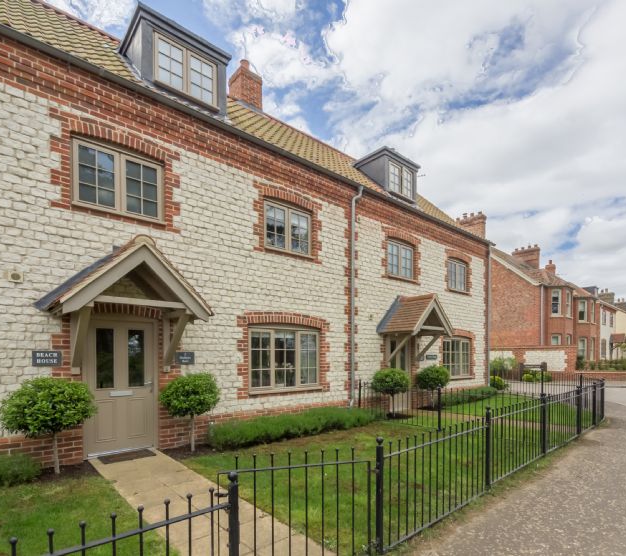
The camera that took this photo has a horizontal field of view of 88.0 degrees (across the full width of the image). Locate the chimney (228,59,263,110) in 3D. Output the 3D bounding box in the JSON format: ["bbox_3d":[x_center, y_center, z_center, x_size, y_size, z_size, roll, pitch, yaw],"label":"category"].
[{"bbox_3d":[-2.354,-6.679,11.310,0.780,1.750,0.850,5,-8,-37],"label":"chimney"}]

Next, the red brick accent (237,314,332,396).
[{"bbox_3d":[-0.513,1.639,6.770,2.200,1.700,0.150,5,-8,-37],"label":"red brick accent"}]

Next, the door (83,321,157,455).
[{"bbox_3d":[-2.923,1.663,4.970,1.000,2.100,0.120,5,-8,-37],"label":"door"}]

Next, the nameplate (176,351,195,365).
[{"bbox_3d":[-2.147,1.343,5.446,0.310,0.210,0.030,5,-8,-37],"label":"nameplate"}]

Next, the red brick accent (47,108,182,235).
[{"bbox_3d":[-3.087,-1.736,5.237,1.700,1.380,0.150,5,-8,-37],"label":"red brick accent"}]

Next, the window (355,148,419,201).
[{"bbox_3d":[2.229,-3.182,9.972,1.700,1.300,1.300,5,-8,-37],"label":"window"}]

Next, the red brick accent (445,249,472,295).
[{"bbox_3d":[5.021,-0.189,11.134,1.720,1.420,0.150,5,-8,-37],"label":"red brick accent"}]

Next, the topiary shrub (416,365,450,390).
[{"bbox_3d":[3.319,2.787,9.082,0.880,0.750,0.880,5,-8,-37],"label":"topiary shrub"}]

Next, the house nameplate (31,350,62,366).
[{"bbox_3d":[-3.578,1.083,4.364,0.310,0.210,0.030,5,-8,-37],"label":"house nameplate"}]

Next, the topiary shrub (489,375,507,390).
[{"bbox_3d":[7.591,4.311,13.379,0.800,0.650,0.800,5,-8,-37],"label":"topiary shrub"}]

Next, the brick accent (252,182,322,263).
[{"bbox_3d":[-0.489,-1.235,7.086,1.700,1.380,0.150,5,-8,-37],"label":"brick accent"}]

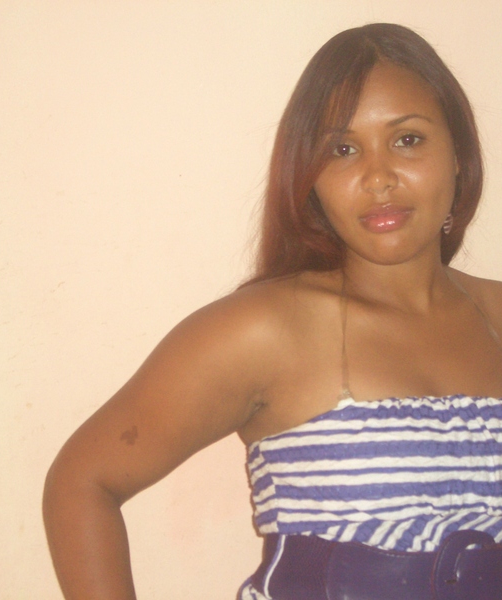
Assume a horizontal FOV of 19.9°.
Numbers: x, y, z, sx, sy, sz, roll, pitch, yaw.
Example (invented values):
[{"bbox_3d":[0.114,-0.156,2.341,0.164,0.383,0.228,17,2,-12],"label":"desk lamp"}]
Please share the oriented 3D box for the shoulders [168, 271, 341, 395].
[{"bbox_3d":[0.003,0.031,1.380,0.160,0.130,0.130,-1,3,-24],"label":"shoulders"}]

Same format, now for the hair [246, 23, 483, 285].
[{"bbox_3d":[0.117,-0.145,1.460,0.230,0.275,0.225,-3,2,8],"label":"hair"}]

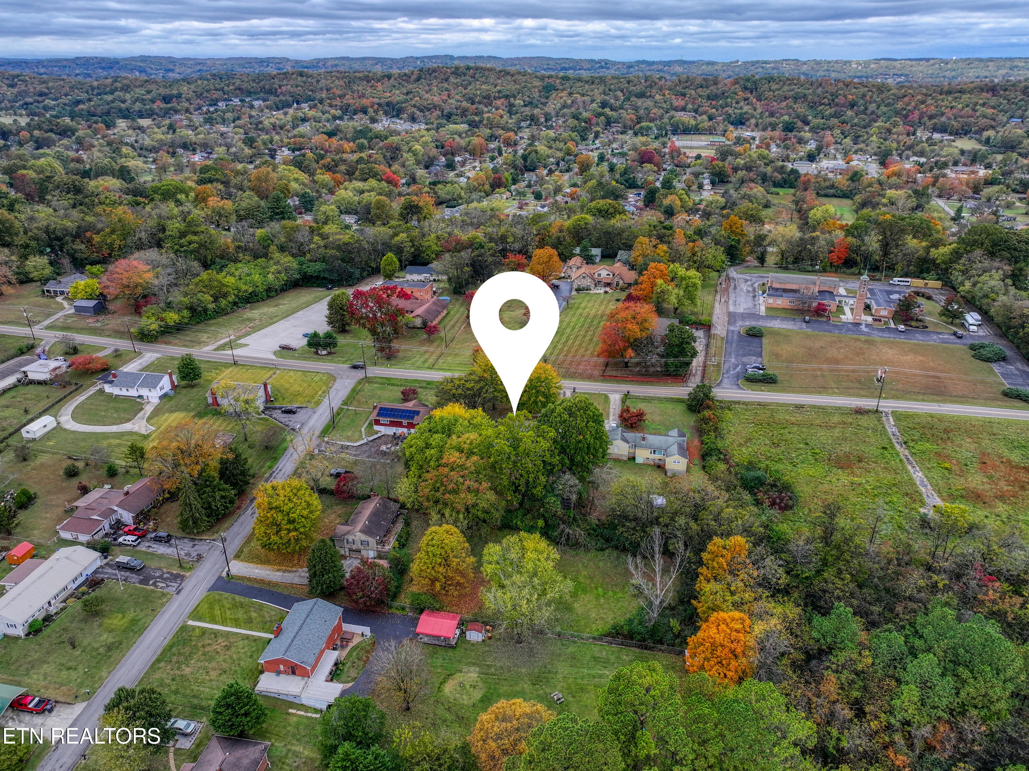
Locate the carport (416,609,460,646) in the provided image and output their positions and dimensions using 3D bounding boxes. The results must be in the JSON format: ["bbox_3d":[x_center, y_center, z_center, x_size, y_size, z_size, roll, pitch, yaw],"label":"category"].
[{"bbox_3d":[-13.160,43.221,127.318,7.038,3.100,5.936,5,25,10],"label":"carport"}]

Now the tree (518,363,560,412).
[{"bbox_3d":[5.930,0.910,188.060,12.920,15.200,12.920,0,25,0],"label":"tree"}]

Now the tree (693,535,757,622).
[{"bbox_3d":[36.826,34.832,123.729,10.600,17.500,10.600,0,25,0],"label":"tree"}]

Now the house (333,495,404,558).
[{"bbox_3d":[-30.767,30.297,154.474,12.625,6.900,13.665,4,25,8],"label":"house"}]

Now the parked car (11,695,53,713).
[{"bbox_3d":[-77.075,50.435,113.207,5.597,1.780,1.920,5,25,10],"label":"parked car"}]

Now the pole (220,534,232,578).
[{"bbox_3d":[-56.564,33.492,139.742,0.500,10.400,0.500,5,25,10],"label":"pole"}]

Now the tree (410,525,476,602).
[{"bbox_3d":[-13.075,32.574,129.489,11.800,14.800,11.800,0,25,0],"label":"tree"}]

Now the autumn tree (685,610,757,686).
[{"bbox_3d":[33.020,42.177,113.354,11.000,12.800,11.000,0,25,0],"label":"autumn tree"}]

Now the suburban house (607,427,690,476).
[{"bbox_3d":[32.510,15.496,174.152,18.800,6.600,12.500,4,25,8],"label":"suburban house"}]

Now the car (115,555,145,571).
[{"bbox_3d":[-74.704,34.525,138.427,5.400,1.800,1.950,5,25,12],"label":"car"}]

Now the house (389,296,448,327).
[{"bbox_3d":[-40.854,-29.278,282.627,24.039,5.100,23.025,5,25,10],"label":"house"}]

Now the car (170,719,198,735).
[{"bbox_3d":[-52.010,53.250,111.610,4.700,1.450,1.800,8,26,16],"label":"car"}]

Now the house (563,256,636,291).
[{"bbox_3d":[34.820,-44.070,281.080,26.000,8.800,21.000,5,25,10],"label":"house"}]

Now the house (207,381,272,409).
[{"bbox_3d":[-78.300,1.710,204.322,16.500,6.500,9.500,4,25,9],"label":"house"}]

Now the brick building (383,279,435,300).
[{"bbox_3d":[-39.840,-34.950,265.190,18.040,6.000,8.020,5,25,11],"label":"brick building"}]

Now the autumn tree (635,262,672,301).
[{"bbox_3d":[50.300,-37.210,258.890,13.210,14.740,13.210,0,25,0],"label":"autumn tree"}]

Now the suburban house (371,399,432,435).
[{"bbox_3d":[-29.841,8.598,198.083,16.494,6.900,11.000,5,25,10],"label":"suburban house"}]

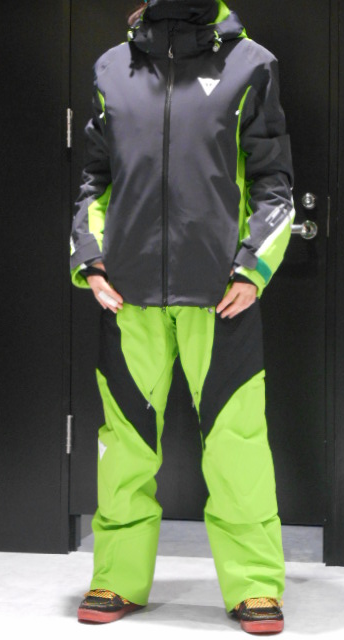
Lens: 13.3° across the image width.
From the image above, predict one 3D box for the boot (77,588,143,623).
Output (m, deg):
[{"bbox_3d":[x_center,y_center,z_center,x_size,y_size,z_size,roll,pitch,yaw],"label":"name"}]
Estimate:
[{"bbox_3d":[-0.138,0.643,3.553,0.103,0.115,0.280,1,2,26],"label":"boot"}]

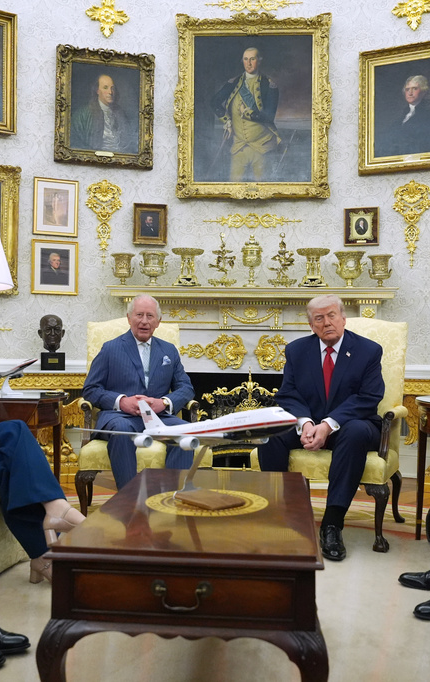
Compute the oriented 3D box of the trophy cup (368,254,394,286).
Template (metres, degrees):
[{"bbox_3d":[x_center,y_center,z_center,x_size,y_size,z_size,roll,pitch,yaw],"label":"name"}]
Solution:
[{"bbox_3d":[1.295,-0.546,5.340,0.198,0.262,0.190,1,-1,5],"label":"trophy cup"}]

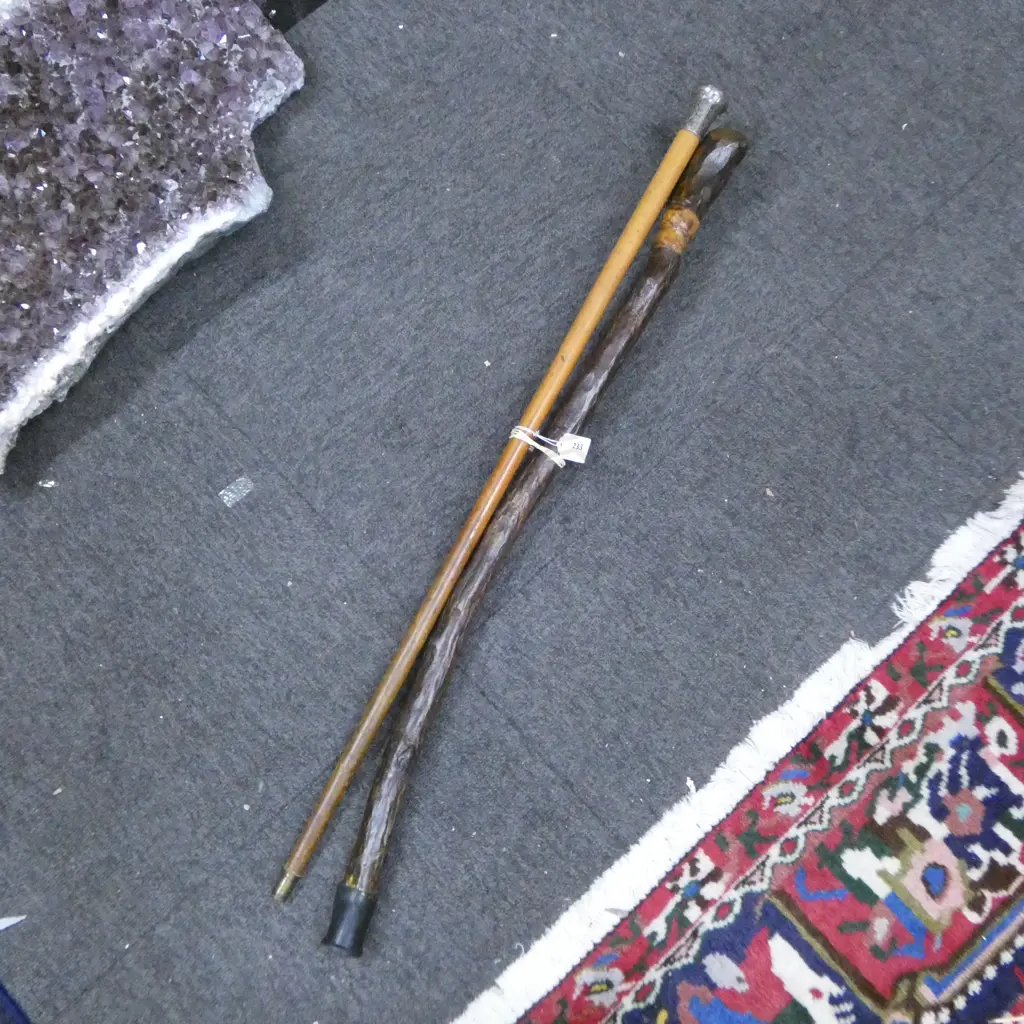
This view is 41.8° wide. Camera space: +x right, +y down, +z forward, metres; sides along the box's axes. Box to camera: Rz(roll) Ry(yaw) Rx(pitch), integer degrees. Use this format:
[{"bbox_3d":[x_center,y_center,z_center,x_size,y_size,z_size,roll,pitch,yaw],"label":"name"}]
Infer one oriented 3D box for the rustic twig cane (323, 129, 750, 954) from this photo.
[{"bbox_3d":[0.024,-0.013,1.295,0.070,0.040,0.900,24,76,10],"label":"rustic twig cane"}]

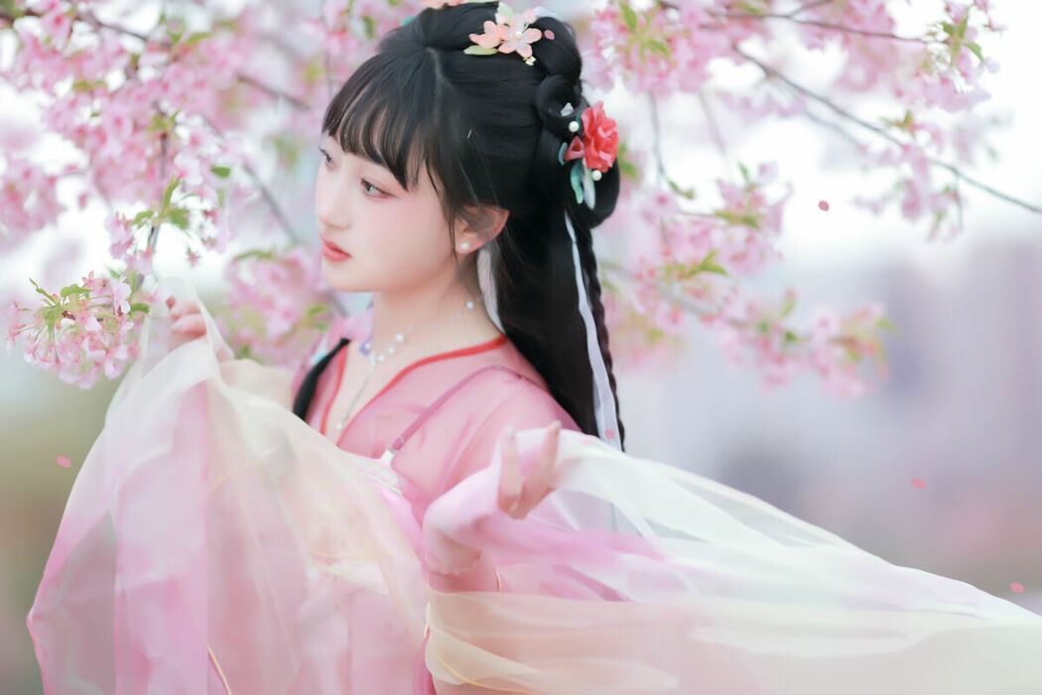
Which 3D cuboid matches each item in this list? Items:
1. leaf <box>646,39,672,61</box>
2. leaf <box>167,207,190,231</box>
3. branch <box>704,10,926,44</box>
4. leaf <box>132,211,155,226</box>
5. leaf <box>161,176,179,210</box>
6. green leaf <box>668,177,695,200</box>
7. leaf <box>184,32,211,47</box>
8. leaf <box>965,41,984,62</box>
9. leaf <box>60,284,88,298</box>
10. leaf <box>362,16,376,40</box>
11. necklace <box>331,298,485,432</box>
[{"bbox_3d":[0.125,-0.270,5.380,0.026,0.013,0.014,30,0,0],"label":"leaf"},{"bbox_3d":[-0.298,-0.112,5.180,0.024,0.013,0.012,30,0,0],"label":"leaf"},{"bbox_3d":[0.276,-0.297,5.500,0.210,0.016,0.050,8,0,0],"label":"branch"},{"bbox_3d":[-0.328,-0.112,5.160,0.022,0.009,0.012,-28,0,0],"label":"leaf"},{"bbox_3d":[-0.306,-0.135,5.180,0.009,0.032,0.012,22,0,0],"label":"leaf"},{"bbox_3d":[0.145,-0.144,5.360,0.030,0.008,0.012,35,0,0],"label":"green leaf"},{"bbox_3d":[-0.299,-0.285,5.480,0.027,0.009,0.014,-20,0,0],"label":"leaf"},{"bbox_3d":[0.409,-0.268,5.360,0.010,0.024,0.012,-40,0,0],"label":"leaf"},{"bbox_3d":[-0.381,-0.048,5.060,0.024,0.011,0.014,0,0,0],"label":"leaf"},{"bbox_3d":[-0.140,-0.292,5.440,0.010,0.023,0.012,-20,0,0],"label":"leaf"},{"bbox_3d":[-0.096,0.014,5.080,0.145,0.125,0.115,0,0,-40],"label":"necklace"}]

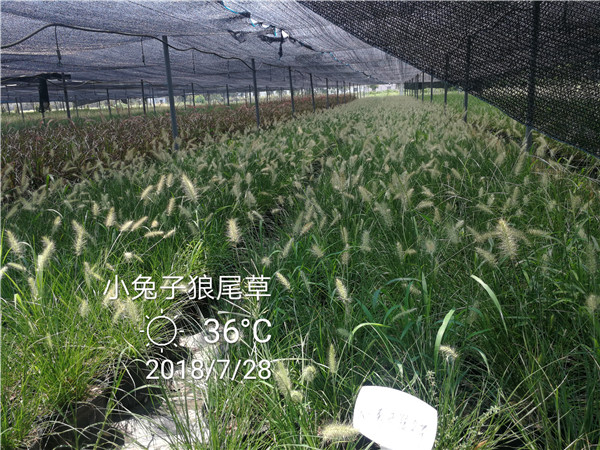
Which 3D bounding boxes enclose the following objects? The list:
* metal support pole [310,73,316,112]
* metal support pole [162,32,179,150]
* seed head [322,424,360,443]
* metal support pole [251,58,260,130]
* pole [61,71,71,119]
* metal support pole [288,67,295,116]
[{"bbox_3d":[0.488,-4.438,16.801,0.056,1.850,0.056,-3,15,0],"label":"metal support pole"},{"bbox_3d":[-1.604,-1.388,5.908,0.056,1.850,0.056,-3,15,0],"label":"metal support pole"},{"bbox_3d":[0.104,0.532,1.200,0.095,0.040,0.040,-8,15,-6],"label":"seed head"},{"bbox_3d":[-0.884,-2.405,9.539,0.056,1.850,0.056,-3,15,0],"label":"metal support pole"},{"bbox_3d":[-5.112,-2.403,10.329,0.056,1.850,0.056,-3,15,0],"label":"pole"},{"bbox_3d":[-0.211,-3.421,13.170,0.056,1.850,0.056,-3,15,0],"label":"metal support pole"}]

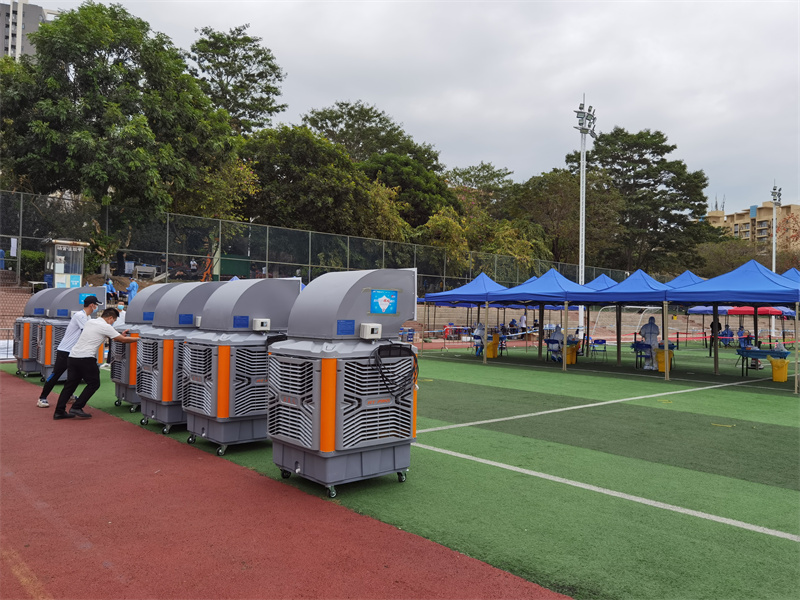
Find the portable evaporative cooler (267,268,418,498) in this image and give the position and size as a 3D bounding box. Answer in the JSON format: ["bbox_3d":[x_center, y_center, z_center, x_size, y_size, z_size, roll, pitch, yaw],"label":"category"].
[{"bbox_3d":[-0.516,0.683,5.863,1.100,2.000,1.070,2,-2,-40],"label":"portable evaporative cooler"}]

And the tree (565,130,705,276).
[{"bbox_3d":[27.500,-9.742,72.252,16.000,21.000,16.000,1,-1,0],"label":"tree"}]

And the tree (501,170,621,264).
[{"bbox_3d":[15.197,-5.995,58.000,10.800,12.400,10.000,1,-1,0],"label":"tree"}]

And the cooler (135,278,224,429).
[{"bbox_3d":[-2.795,0.694,8.396,1.100,2.000,1.070,2,-2,-41],"label":"cooler"}]

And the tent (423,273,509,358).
[{"bbox_3d":[2.983,0.558,22.465,3.000,3.090,3.000,2,-1,-42],"label":"tent"}]

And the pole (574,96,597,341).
[{"bbox_3d":[11.488,-5.130,38.688,1.600,15.230,0.800,2,-1,-42],"label":"pole"}]

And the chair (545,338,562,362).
[{"bbox_3d":[5.225,1.712,21.200,0.470,0.820,0.500,0,-1,27],"label":"chair"}]

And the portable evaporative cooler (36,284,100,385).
[{"bbox_3d":[-7.076,0.745,13.463,1.170,2.080,1.110,2,-1,-41],"label":"portable evaporative cooler"}]

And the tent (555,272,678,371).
[{"bbox_3d":[6.930,0.601,18.029,3.000,2.990,3.000,2,-1,-42],"label":"tent"}]

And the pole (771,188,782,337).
[{"bbox_3d":[36.628,-4.068,60.688,1.600,15.150,0.800,2,-1,-42],"label":"pole"}]

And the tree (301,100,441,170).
[{"bbox_3d":[-2.848,-10.036,60.242,14.000,18.800,14.000,1,-1,0],"label":"tree"}]

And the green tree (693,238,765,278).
[{"bbox_3d":[41.062,-3.688,78.000,9.000,8.000,8.500,1,-1,0],"label":"green tree"}]

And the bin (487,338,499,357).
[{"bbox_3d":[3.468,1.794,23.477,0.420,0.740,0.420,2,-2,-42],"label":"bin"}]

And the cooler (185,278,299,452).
[{"bbox_3d":[-1.819,0.690,7.337,1.100,2.000,1.070,2,-2,-42],"label":"cooler"}]

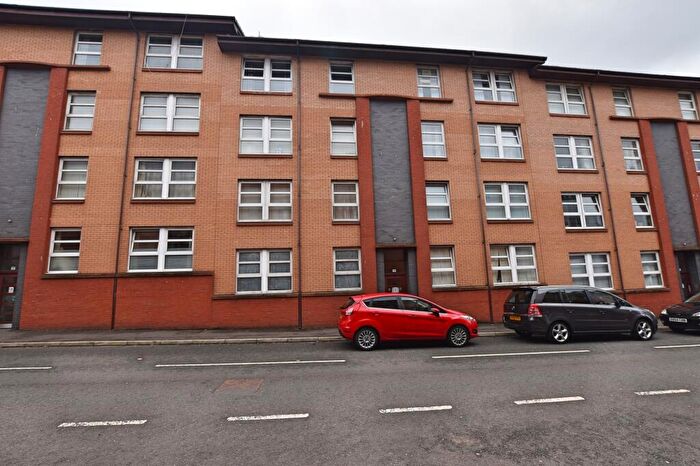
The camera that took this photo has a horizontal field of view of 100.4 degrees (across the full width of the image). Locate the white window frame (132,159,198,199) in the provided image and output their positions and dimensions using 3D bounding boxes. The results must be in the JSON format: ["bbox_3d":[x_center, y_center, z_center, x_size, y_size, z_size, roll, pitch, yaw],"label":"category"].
[{"bbox_3d":[-7.152,-2.105,11.426,2.301,1.644,0.120,-1,-9,-7],"label":"white window frame"}]

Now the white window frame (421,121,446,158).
[{"bbox_3d":[3.602,-3.999,12.554,1.019,1.589,0.110,-1,-9,-6],"label":"white window frame"}]

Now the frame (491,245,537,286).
[{"bbox_3d":[6.817,1.324,12.094,2.010,1.566,0.110,-1,-9,-6],"label":"frame"}]

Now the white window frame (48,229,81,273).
[{"bbox_3d":[-10.291,0.667,10.622,1.033,1.616,0.120,-1,-9,-7],"label":"white window frame"}]

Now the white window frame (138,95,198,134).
[{"bbox_3d":[-7.049,-4.693,11.492,2.228,1.570,0.110,-1,-9,-6],"label":"white window frame"}]

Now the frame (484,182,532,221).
[{"bbox_3d":[6.743,-1.348,12.493,2.029,1.583,0.110,-1,-9,-6],"label":"frame"}]

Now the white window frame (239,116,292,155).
[{"bbox_3d":[-3.443,-4.030,12.158,2.118,1.697,0.120,-1,-9,-7],"label":"white window frame"}]

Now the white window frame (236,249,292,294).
[{"bbox_3d":[-3.259,1.519,11.282,2.103,1.623,0.120,-1,-9,-7],"label":"white window frame"}]

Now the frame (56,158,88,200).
[{"bbox_3d":[-10.418,-2.041,11.046,1.029,1.602,0.120,-1,-9,-7],"label":"frame"}]

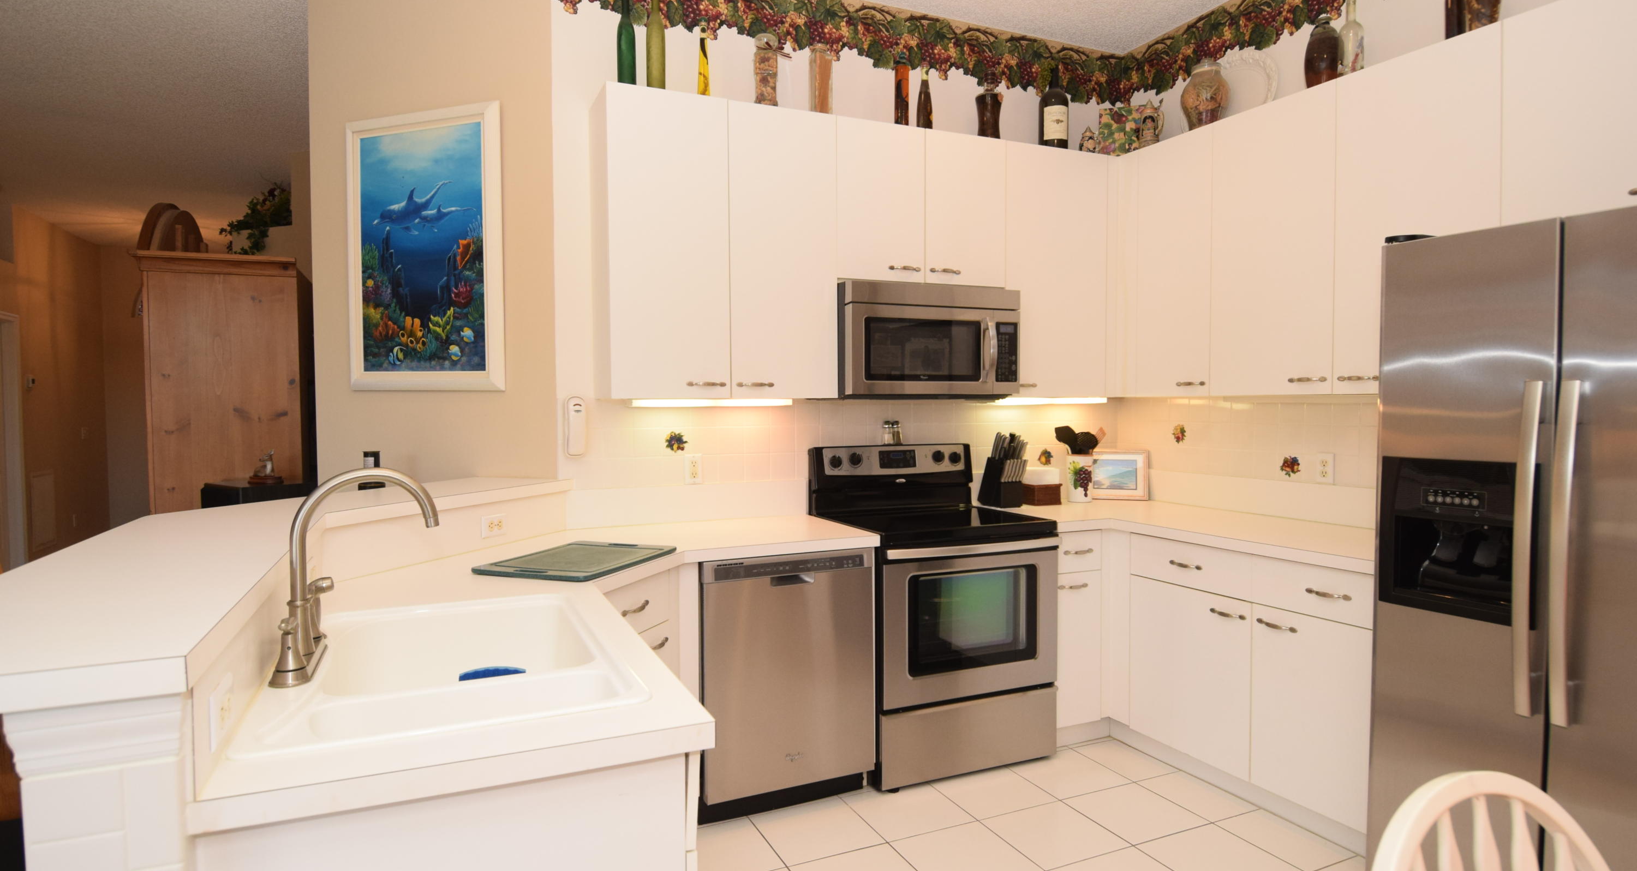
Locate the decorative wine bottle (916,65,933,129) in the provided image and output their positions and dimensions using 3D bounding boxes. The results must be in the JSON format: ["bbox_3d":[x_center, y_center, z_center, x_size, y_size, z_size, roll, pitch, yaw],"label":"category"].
[{"bbox_3d":[0.431,-1.340,3.313,0.067,0.312,0.067,0,2,0],"label":"decorative wine bottle"}]

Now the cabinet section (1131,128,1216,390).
[{"bbox_3d":[1.578,-0.682,3.394,0.307,1.046,0.385,-1,2,-24],"label":"cabinet section"}]

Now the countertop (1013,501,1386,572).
[{"bbox_3d":[1.416,0.348,3.063,0.915,0.039,1.727,-1,2,-24],"label":"countertop"}]

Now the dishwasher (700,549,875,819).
[{"bbox_3d":[-0.206,0.816,2.960,0.600,0.877,0.600,-1,2,-24],"label":"dishwasher"}]

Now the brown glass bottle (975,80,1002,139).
[{"bbox_3d":[0.716,-1.357,3.433,0.107,0.321,0.107,0,2,0],"label":"brown glass bottle"}]

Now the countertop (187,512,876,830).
[{"bbox_3d":[-0.379,0.391,2.131,1.615,0.039,1.952,-1,2,-24],"label":"countertop"}]

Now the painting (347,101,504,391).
[{"bbox_3d":[-1.500,-0.692,3.112,0.742,1.045,0.035,0,2,20],"label":"painting"}]

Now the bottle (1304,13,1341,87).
[{"bbox_3d":[1.761,-1.324,2.850,0.115,0.284,0.115,-1,2,-24],"label":"bottle"}]

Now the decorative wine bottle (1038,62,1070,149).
[{"bbox_3d":[1.030,-1.411,3.572,0.128,0.413,0.128,-1,2,-24],"label":"decorative wine bottle"}]

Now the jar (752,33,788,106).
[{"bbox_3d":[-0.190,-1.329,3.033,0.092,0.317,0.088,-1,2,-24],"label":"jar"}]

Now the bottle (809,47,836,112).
[{"bbox_3d":[0.014,-1.332,3.125,0.072,0.314,0.072,-1,2,-24],"label":"bottle"}]

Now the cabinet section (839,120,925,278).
[{"bbox_3d":[0.180,-0.894,3.259,0.380,0.598,0.312,-1,2,-24],"label":"cabinet section"}]

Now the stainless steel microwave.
[{"bbox_3d":[0.373,-0.364,3.274,0.760,0.432,0.420,-1,2,-24],"label":"stainless steel microwave"}]

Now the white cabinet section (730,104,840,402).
[{"bbox_3d":[-0.183,-0.663,3.104,0.417,1.046,0.312,-1,2,-24],"label":"white cabinet section"}]

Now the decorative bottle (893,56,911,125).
[{"bbox_3d":[0.334,-1.352,3.269,0.061,0.340,0.061,-1,2,-24],"label":"decorative bottle"}]

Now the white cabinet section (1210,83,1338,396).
[{"bbox_3d":[1.754,-0.670,2.997,0.307,1.046,0.483,-1,2,-24],"label":"white cabinet section"}]

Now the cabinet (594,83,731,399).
[{"bbox_3d":[-0.563,-0.648,2.914,0.415,1.040,0.320,-1,2,-24],"label":"cabinet"}]

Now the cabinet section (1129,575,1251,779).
[{"bbox_3d":[1.589,0.834,3.050,0.600,0.598,0.525,-1,2,-24],"label":"cabinet section"}]

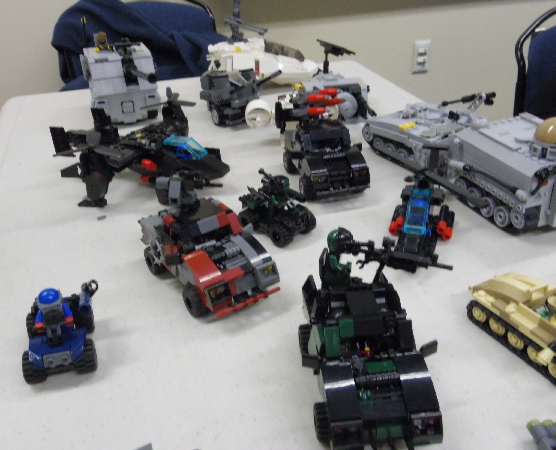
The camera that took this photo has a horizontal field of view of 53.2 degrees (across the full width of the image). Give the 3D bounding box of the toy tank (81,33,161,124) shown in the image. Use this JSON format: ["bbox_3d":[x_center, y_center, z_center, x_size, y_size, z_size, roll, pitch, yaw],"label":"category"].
[{"bbox_3d":[-0.206,-0.195,0.724,0.090,0.095,0.112,-10,32,-13],"label":"toy tank"}]

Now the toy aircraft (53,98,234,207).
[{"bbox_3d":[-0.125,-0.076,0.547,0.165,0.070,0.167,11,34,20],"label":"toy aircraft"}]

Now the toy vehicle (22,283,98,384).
[{"bbox_3d":[-0.141,0.062,0.345,0.043,0.045,0.060,-8,32,-9],"label":"toy vehicle"}]

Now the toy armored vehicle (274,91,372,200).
[{"bbox_3d":[0.042,-0.081,0.536,0.065,0.080,0.102,-10,32,-13],"label":"toy armored vehicle"}]

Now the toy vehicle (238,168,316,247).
[{"bbox_3d":[-0.002,-0.017,0.465,0.041,0.047,0.061,-25,38,-33],"label":"toy vehicle"}]

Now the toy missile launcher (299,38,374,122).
[{"bbox_3d":[0.070,-0.179,0.692,0.084,0.085,0.080,-10,32,-13],"label":"toy missile launcher"}]

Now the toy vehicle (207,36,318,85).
[{"bbox_3d":[-0.027,-0.246,0.832,0.161,0.061,0.086,-9,32,-11],"label":"toy vehicle"}]

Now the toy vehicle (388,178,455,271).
[{"bbox_3d":[0.115,-0.007,0.459,0.050,0.030,0.100,5,32,11],"label":"toy vehicle"}]

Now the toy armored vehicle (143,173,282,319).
[{"bbox_3d":[-0.050,0.010,0.399,0.060,0.072,0.097,-22,37,-29],"label":"toy armored vehicle"}]

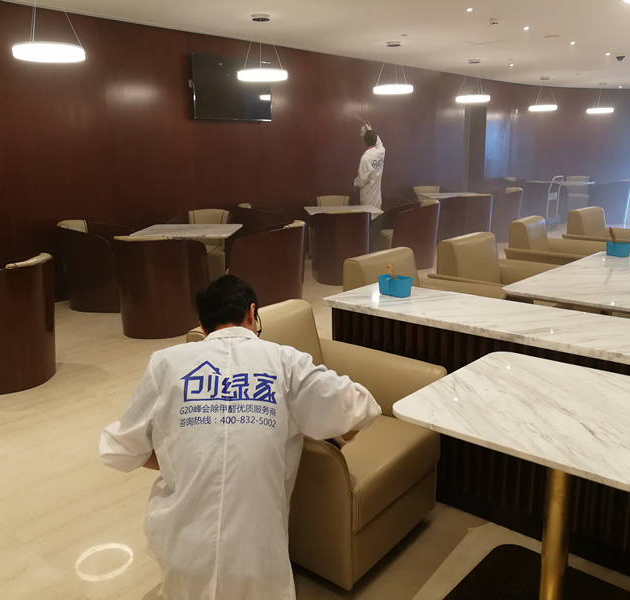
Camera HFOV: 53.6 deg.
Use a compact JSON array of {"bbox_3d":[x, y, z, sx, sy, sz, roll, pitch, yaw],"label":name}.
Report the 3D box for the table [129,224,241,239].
[{"bbox_3d":[-1.256,-0.357,6.398,0.970,0.730,0.970,0,13,4],"label":"table"}]

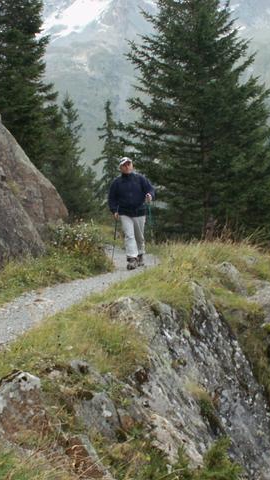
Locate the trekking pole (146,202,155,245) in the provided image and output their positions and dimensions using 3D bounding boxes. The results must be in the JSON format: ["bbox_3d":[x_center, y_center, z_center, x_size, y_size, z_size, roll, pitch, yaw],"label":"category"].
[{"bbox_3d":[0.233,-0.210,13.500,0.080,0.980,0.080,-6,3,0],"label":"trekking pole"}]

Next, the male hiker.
[{"bbox_3d":[-0.055,-0.415,13.600,0.700,1.770,0.500,-1,2,7],"label":"male hiker"}]

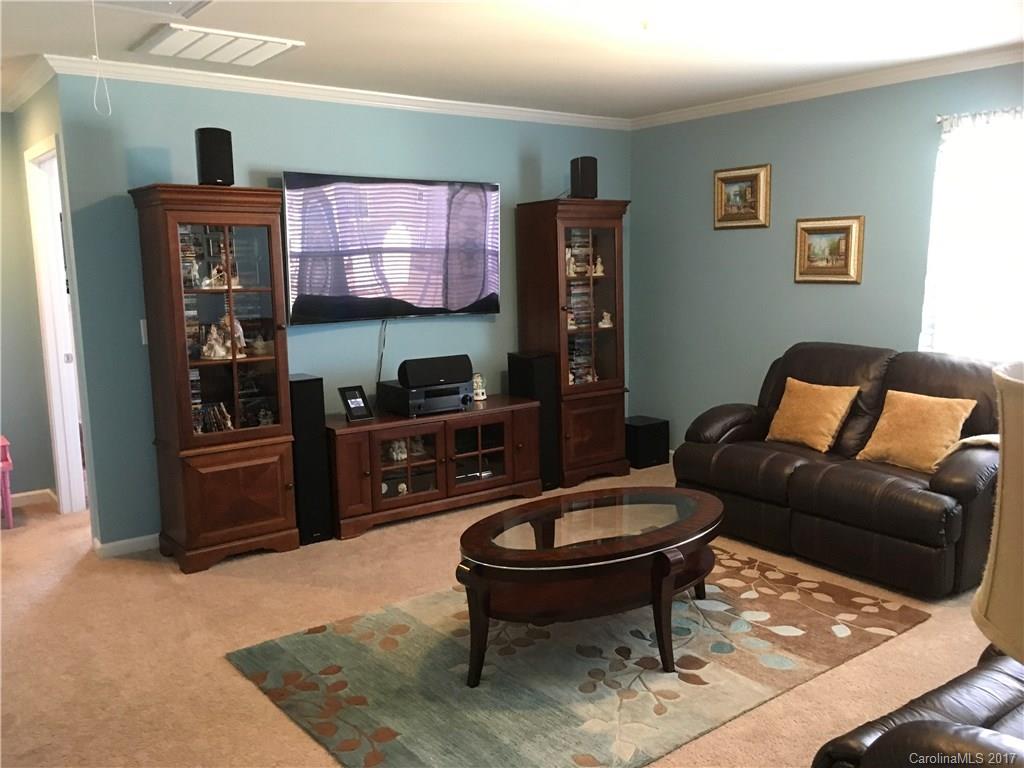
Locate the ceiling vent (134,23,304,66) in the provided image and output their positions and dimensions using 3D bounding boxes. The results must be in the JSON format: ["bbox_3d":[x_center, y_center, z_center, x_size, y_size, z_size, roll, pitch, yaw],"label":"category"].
[{"bbox_3d":[-1.320,-1.511,3.841,0.583,0.022,0.583,-7,10,-37],"label":"ceiling vent"}]

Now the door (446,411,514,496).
[{"bbox_3d":[-0.189,0.416,5.115,0.477,0.450,0.022,-7,10,-37],"label":"door"}]

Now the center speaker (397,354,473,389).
[{"bbox_3d":[-0.457,-0.082,5.048,0.431,0.170,0.172,-7,2,-36],"label":"center speaker"}]

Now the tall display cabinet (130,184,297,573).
[{"bbox_3d":[-1.499,-0.045,4.388,0.615,1.851,0.456,-7,11,-37],"label":"tall display cabinet"}]

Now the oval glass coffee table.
[{"bbox_3d":[0.343,0.774,3.377,1.310,0.496,0.829,-7,11,-36],"label":"oval glass coffee table"}]

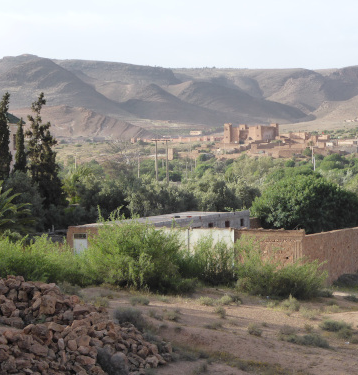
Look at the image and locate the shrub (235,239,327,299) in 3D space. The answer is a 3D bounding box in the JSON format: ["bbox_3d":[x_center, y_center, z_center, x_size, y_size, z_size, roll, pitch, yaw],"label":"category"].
[{"bbox_3d":[4.986,3.940,52.000,4.480,2.530,3.220,0,2,0],"label":"shrub"}]

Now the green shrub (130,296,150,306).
[{"bbox_3d":[-1.681,4.853,45.500,0.850,0.340,0.720,0,2,0],"label":"green shrub"}]

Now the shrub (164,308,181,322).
[{"bbox_3d":[-0.249,4.910,41.000,0.690,0.470,0.590,0,2,0],"label":"shrub"}]

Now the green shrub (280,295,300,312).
[{"bbox_3d":[5.154,5.410,49.854,0.933,0.799,0.840,0,3,0],"label":"green shrub"}]

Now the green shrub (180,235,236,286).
[{"bbox_3d":[1.440,3.688,54.000,2.830,2.360,2.260,0,2,0],"label":"green shrub"}]

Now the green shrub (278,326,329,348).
[{"bbox_3d":[4.673,5.630,40.116,1.952,0.751,1.269,0,3,0],"label":"green shrub"}]

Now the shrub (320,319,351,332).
[{"bbox_3d":[6.424,5.665,43.878,1.314,0.521,0.985,0,3,0],"label":"shrub"}]

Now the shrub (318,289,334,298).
[{"bbox_3d":[7.127,5.157,52.000,0.780,0.410,0.660,0,2,0],"label":"shrub"}]

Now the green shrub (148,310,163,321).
[{"bbox_3d":[-0.912,4.970,41.500,0.620,0.320,0.530,0,2,0],"label":"green shrub"}]

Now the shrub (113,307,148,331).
[{"bbox_3d":[-2.020,5.455,44.514,1.416,0.931,1.274,0,3,0],"label":"shrub"}]

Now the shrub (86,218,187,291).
[{"bbox_3d":[-2.483,3.738,59.636,5.691,3.921,4.837,0,3,0],"label":"shrub"}]

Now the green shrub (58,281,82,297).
[{"bbox_3d":[-5.705,5.289,55.694,1.250,0.836,1.125,0,3,0],"label":"green shrub"}]

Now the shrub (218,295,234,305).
[{"bbox_3d":[2.066,4.977,47.500,0.710,0.370,0.600,0,2,0],"label":"shrub"}]

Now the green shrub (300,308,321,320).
[{"bbox_3d":[5.815,5.616,47.266,0.973,0.486,0.876,0,3,0],"label":"green shrub"}]

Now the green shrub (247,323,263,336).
[{"bbox_3d":[3.056,5.673,42.703,0.639,0.527,0.575,0,3,0],"label":"green shrub"}]

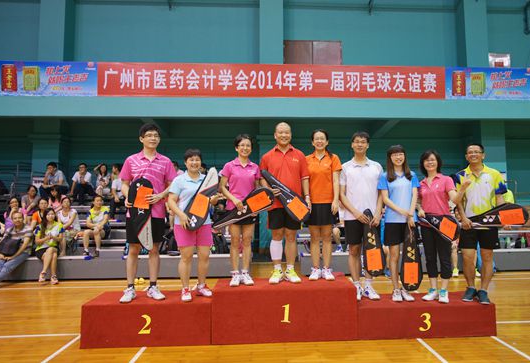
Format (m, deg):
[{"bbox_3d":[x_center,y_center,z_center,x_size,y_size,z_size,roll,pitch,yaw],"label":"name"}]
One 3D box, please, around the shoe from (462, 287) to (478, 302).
[{"bbox_3d":[2.176,1.192,3.855,0.105,0.115,0.280,-4,-5,44],"label":"shoe"}]

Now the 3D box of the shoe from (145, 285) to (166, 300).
[{"bbox_3d":[-1.117,1.133,3.709,0.290,0.115,0.105,-5,-5,44],"label":"shoe"}]

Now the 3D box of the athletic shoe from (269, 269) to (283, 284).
[{"bbox_3d":[0.127,1.020,3.932,0.105,0.115,0.285,-2,-4,18],"label":"athletic shoe"}]

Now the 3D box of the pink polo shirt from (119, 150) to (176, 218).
[{"bbox_3d":[-1.228,0.031,3.800,0.540,0.700,0.280,0,-4,-18],"label":"pink polo shirt"}]

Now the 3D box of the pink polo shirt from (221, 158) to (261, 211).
[{"bbox_3d":[-0.256,0.036,3.950,0.430,0.570,0.250,0,-4,-11],"label":"pink polo shirt"}]

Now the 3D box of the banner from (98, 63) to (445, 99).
[{"bbox_3d":[0.281,-2.569,9.300,8.923,0.859,0.030,0,-4,-3],"label":"banner"}]

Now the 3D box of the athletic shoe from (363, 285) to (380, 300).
[{"bbox_3d":[1.174,1.204,3.986,0.105,0.120,0.285,1,-4,-14],"label":"athletic shoe"}]

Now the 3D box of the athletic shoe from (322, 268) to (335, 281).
[{"bbox_3d":[0.712,1.039,4.066,0.095,0.100,0.255,0,-4,-12],"label":"athletic shoe"}]

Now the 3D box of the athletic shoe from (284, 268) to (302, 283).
[{"bbox_3d":[0.311,1.032,3.986,0.105,0.115,0.290,1,-4,-24],"label":"athletic shoe"}]

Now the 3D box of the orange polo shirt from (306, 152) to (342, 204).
[{"bbox_3d":[0.652,-0.034,4.080,0.420,0.580,0.260,-1,-4,8],"label":"orange polo shirt"}]

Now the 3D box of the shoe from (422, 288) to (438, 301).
[{"bbox_3d":[1.772,1.204,3.893,0.250,0.100,0.093,3,-5,-44],"label":"shoe"}]

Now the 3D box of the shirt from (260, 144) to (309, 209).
[{"bbox_3d":[0.217,-0.041,4.040,0.540,0.720,0.290,-1,-4,2],"label":"shirt"}]

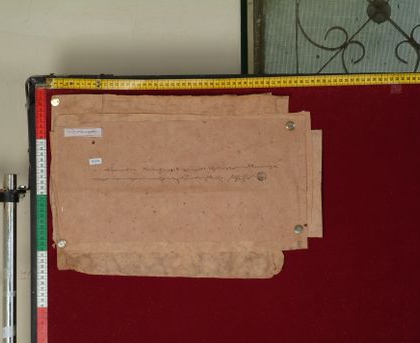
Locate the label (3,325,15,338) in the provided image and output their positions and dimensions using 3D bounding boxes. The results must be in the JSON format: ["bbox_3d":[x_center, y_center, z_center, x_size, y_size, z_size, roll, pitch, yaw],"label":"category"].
[{"bbox_3d":[-0.365,0.290,2.270,0.022,0.025,0.008,0,-1,0],"label":"label"}]

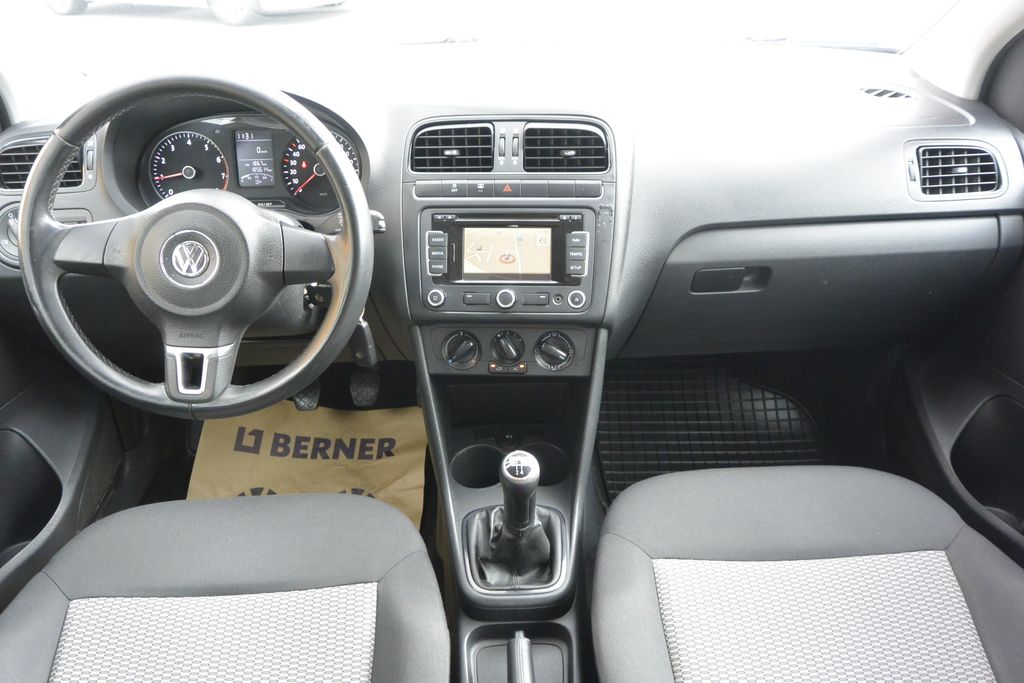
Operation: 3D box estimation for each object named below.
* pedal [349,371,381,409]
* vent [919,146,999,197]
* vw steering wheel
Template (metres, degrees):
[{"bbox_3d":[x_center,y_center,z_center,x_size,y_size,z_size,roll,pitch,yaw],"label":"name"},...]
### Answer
[{"bbox_3d":[-0.270,0.088,1.405,0.056,0.066,0.030,-1,-6,0],"label":"pedal"},{"bbox_3d":[0.560,-0.213,0.963,0.106,0.060,0.032,-2,11,-4],"label":"vent"},{"bbox_3d":[-0.333,-0.102,0.835,0.370,0.370,0.095,-1,5,-1],"label":"vw steering wheel"}]

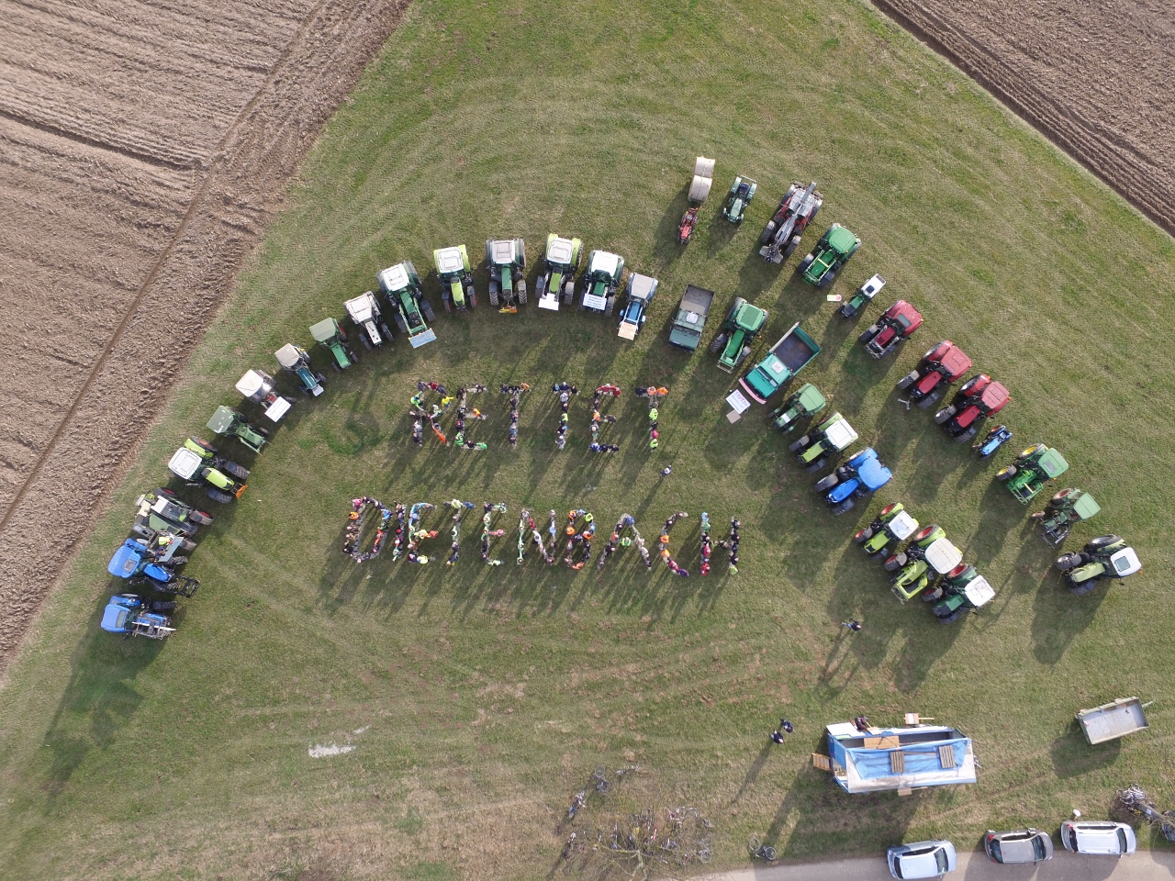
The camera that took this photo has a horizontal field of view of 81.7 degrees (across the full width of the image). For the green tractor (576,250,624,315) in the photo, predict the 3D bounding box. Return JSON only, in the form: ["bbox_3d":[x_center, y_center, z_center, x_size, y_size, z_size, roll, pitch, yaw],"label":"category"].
[{"bbox_3d":[0.971,-10.678,44.876,2.270,2.800,4.200,14,84,0],"label":"green tractor"}]

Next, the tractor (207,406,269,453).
[{"bbox_3d":[-22.247,-0.695,43.556,4.050,2.500,1.800,30,81,4],"label":"tractor"}]

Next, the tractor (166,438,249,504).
[{"bbox_3d":[-23.960,1.988,42.826,4.750,3.000,2.500,30,81,4],"label":"tractor"}]

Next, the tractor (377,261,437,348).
[{"bbox_3d":[-11.897,-9.258,44.909,2.500,3.000,5.550,-24,82,-5],"label":"tractor"}]

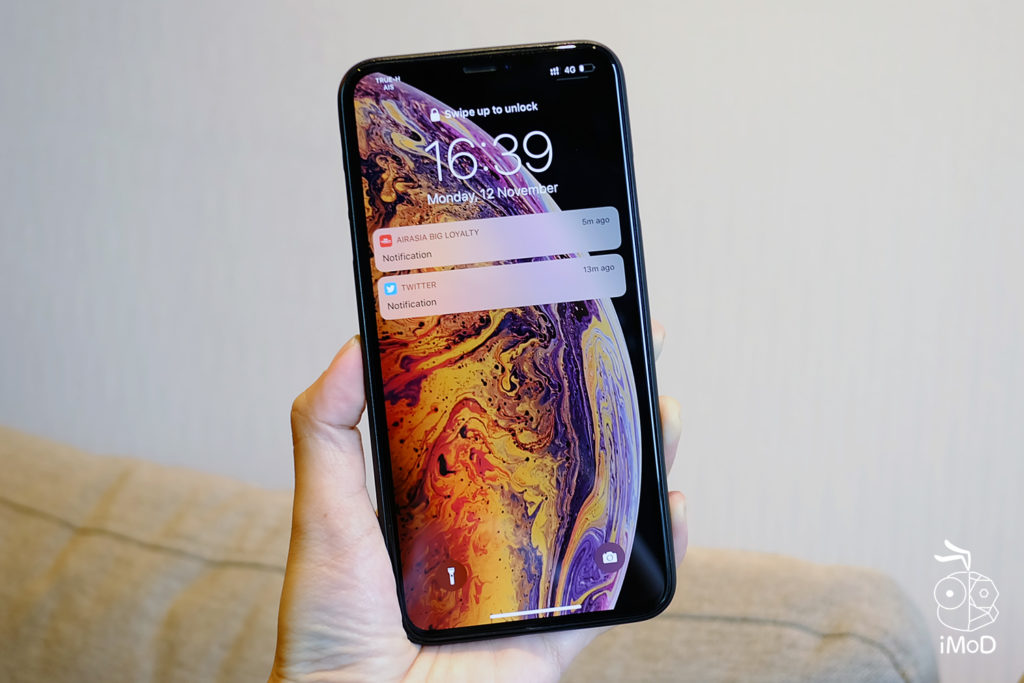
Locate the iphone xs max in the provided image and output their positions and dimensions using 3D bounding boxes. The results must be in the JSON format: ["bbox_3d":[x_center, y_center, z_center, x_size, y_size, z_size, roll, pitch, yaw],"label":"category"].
[{"bbox_3d":[-0.001,0.000,0.207,0.077,0.158,0.008,-6,0,-1],"label":"iphone xs max"}]

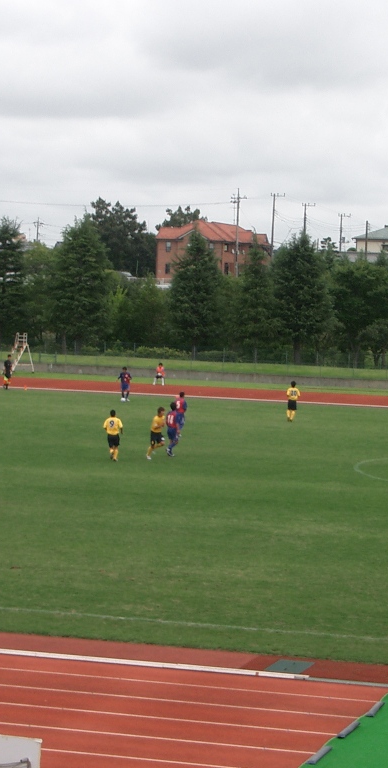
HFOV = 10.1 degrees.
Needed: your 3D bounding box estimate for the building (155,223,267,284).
[{"bbox_3d":[2.605,-16.340,277.271,9.091,8.000,22.000,3,3,15],"label":"building"}]

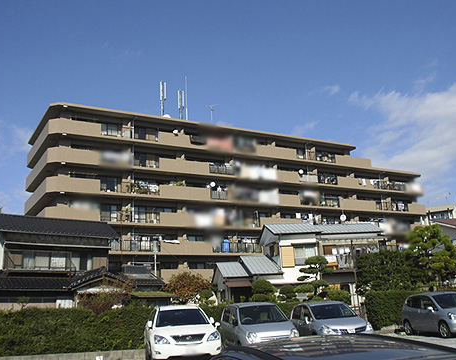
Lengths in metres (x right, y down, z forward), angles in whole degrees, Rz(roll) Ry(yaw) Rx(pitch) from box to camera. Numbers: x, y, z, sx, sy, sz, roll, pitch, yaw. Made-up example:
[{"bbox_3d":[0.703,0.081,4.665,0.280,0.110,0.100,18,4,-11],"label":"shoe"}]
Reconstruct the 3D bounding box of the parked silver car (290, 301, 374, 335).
[{"bbox_3d":[3.195,4.677,17.683,1.700,1.540,4.200,0,-12,-9],"label":"parked silver car"}]

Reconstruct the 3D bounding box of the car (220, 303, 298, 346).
[{"bbox_3d":[0.931,4.622,17.101,1.690,1.630,3.950,0,-13,-12],"label":"car"}]

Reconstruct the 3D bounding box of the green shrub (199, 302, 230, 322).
[{"bbox_3d":[-0.478,4.712,19.652,1.050,0.850,0.900,1,-13,-15],"label":"green shrub"}]

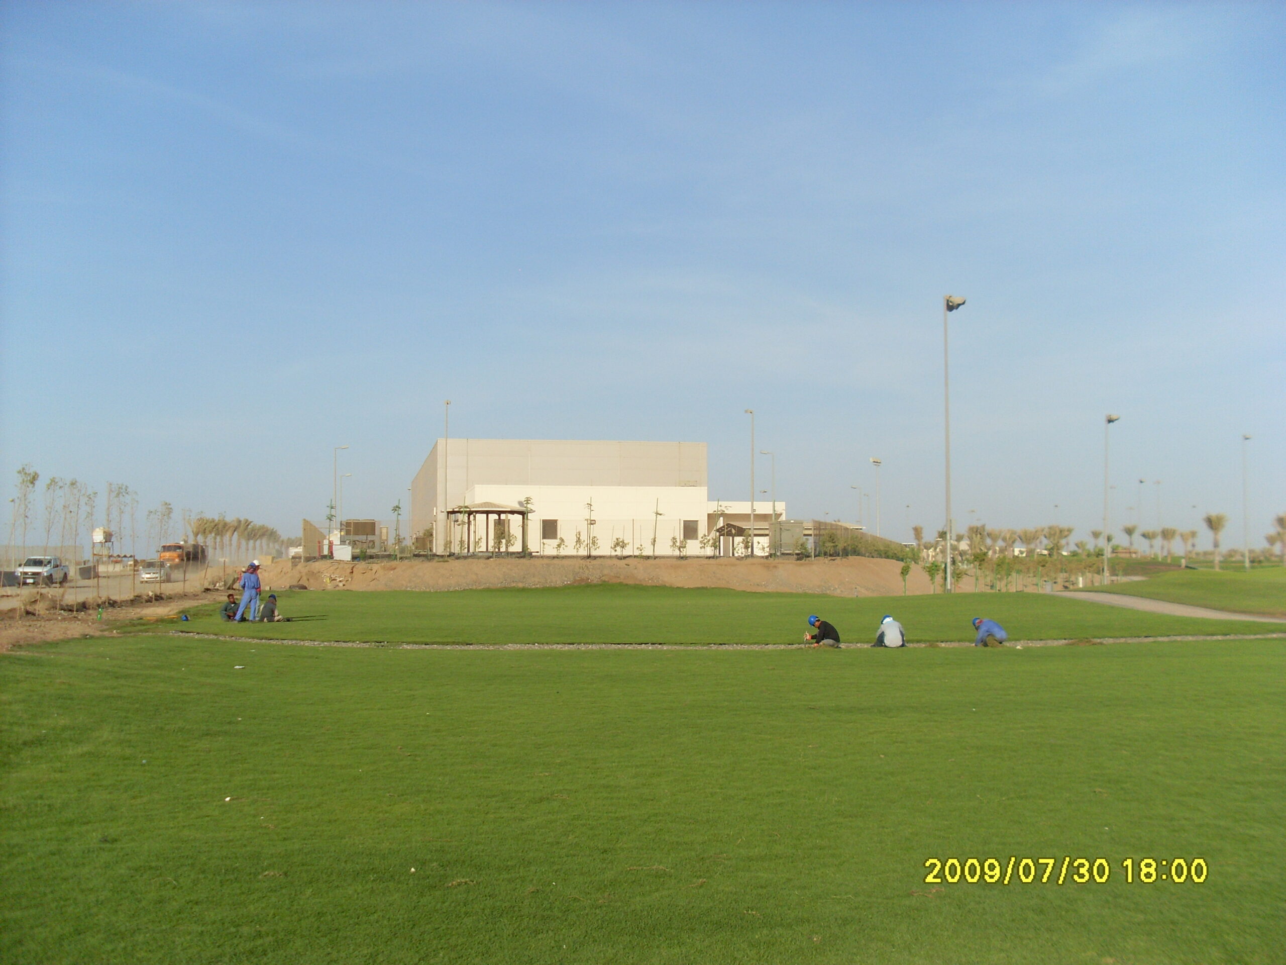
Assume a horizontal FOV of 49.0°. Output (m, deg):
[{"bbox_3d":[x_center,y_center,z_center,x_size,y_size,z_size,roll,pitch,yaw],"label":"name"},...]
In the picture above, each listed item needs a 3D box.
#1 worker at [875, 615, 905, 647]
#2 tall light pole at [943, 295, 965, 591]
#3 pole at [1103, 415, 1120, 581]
[{"bbox_3d":[5.500,3.318,31.500,0.640,0.730,0.660,1,-3,-15],"label":"worker"},{"bbox_3d":[17.179,-2.167,78.000,1.050,16.400,0.750,-1,-3,20],"label":"tall light pole"},{"bbox_3d":[45.147,1.594,136.000,1.250,16.200,0.800,-1,-3,15],"label":"pole"}]

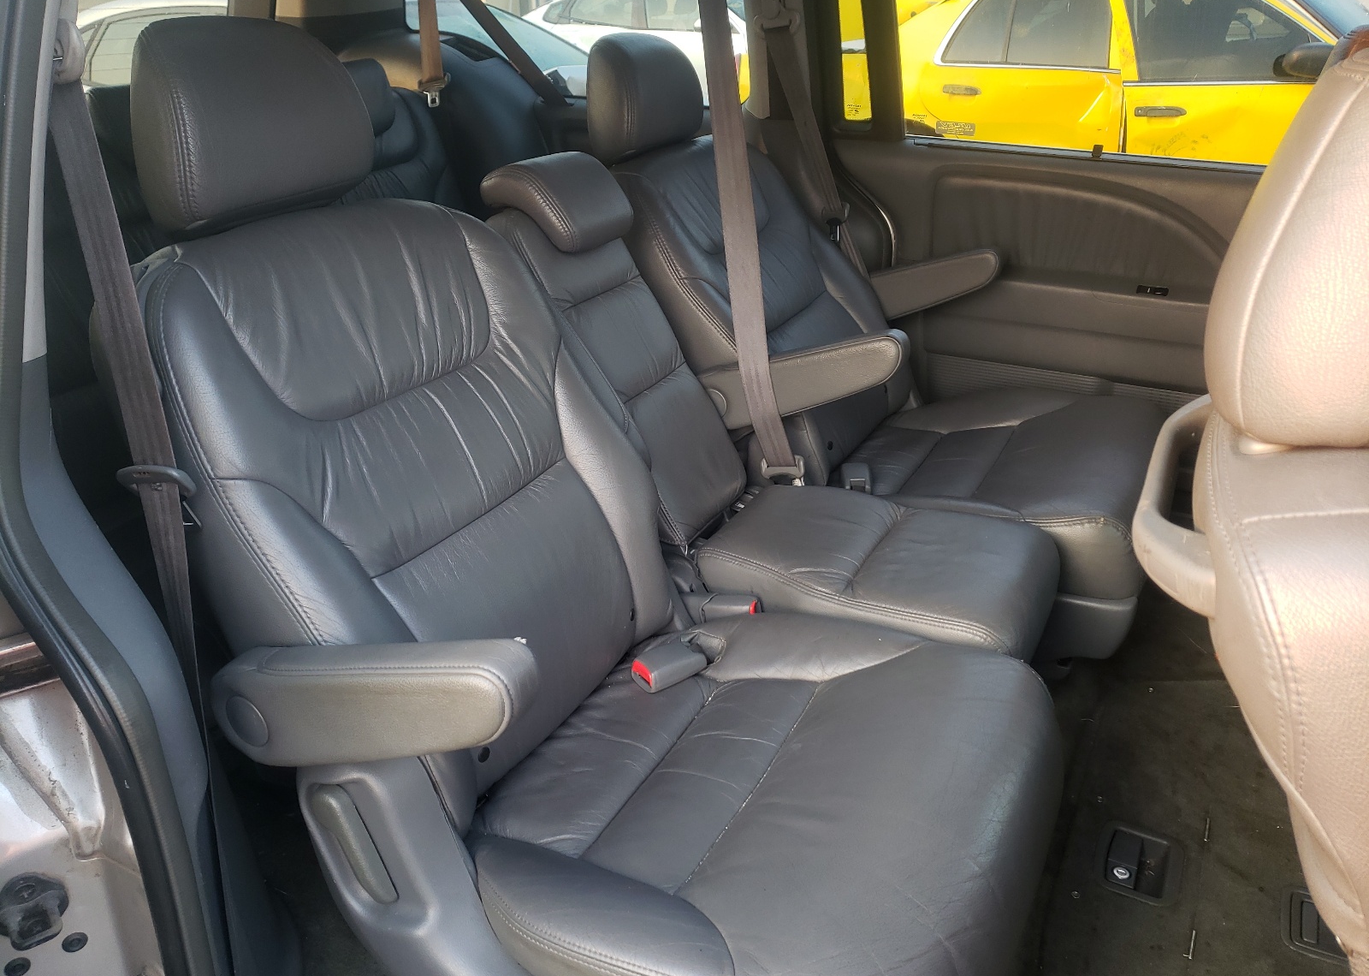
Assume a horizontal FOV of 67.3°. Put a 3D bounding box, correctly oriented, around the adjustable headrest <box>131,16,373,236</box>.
[{"bbox_3d":[-0.422,-0.359,1.022,0.130,0.197,0.263,19,32,23],"label":"adjustable headrest"}]

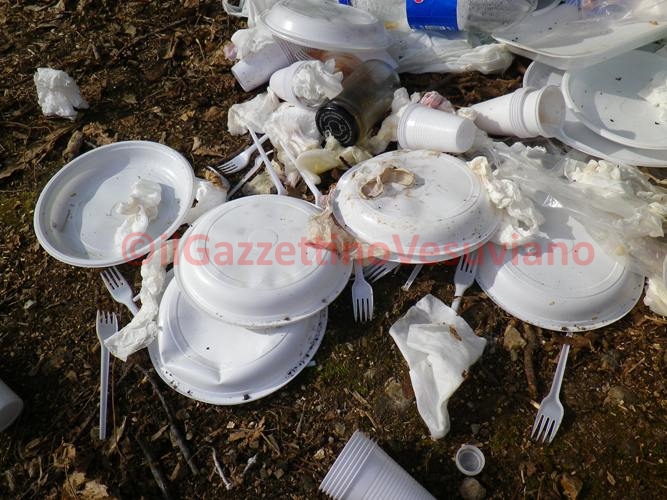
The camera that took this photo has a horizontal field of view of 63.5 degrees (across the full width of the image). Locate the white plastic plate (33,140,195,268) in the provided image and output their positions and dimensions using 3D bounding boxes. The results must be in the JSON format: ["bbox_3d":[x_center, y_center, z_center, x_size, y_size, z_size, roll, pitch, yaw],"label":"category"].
[{"bbox_3d":[-0.292,-0.062,0.739,0.217,0.029,0.217,-1,55,2],"label":"white plastic plate"}]

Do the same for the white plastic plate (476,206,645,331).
[{"bbox_3d":[0.276,0.000,0.670,0.218,0.030,0.218,0,53,0],"label":"white plastic plate"}]

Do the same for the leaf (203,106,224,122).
[{"bbox_3d":[-0.196,-0.221,0.881,0.036,0.014,0.026,0,52,0],"label":"leaf"}]

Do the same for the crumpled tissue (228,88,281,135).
[{"bbox_3d":[-0.127,-0.221,0.859,0.080,0.045,0.065,0,52,0],"label":"crumpled tissue"}]

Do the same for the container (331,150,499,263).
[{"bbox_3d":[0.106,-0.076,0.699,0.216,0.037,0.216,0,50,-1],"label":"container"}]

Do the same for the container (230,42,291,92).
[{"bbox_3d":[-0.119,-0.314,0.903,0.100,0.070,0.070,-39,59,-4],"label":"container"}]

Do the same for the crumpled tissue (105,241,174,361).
[{"bbox_3d":[-0.221,0.055,0.644,0.058,0.030,0.165,7,51,5],"label":"crumpled tissue"}]

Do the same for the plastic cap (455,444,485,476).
[{"bbox_3d":[0.134,0.208,0.531,0.030,0.013,0.030,0,51,0],"label":"plastic cap"}]

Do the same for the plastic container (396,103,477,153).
[{"bbox_3d":[0.151,-0.170,0.773,0.070,0.070,0.094,-39,40,-26],"label":"plastic container"}]

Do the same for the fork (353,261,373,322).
[{"bbox_3d":[0.030,0.016,0.679,0.026,0.015,0.168,-3,51,-2],"label":"fork"}]

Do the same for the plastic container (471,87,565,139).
[{"bbox_3d":[0.258,-0.199,0.786,0.072,0.072,0.130,-37,30,-26],"label":"plastic container"}]

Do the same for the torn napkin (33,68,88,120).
[{"bbox_3d":[-0.447,-0.262,0.889,0.078,0.048,0.075,0,51,0],"label":"torn napkin"}]

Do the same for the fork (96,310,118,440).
[{"bbox_3d":[-0.257,0.136,0.607,0.026,0.012,0.158,-10,53,-8],"label":"fork"}]

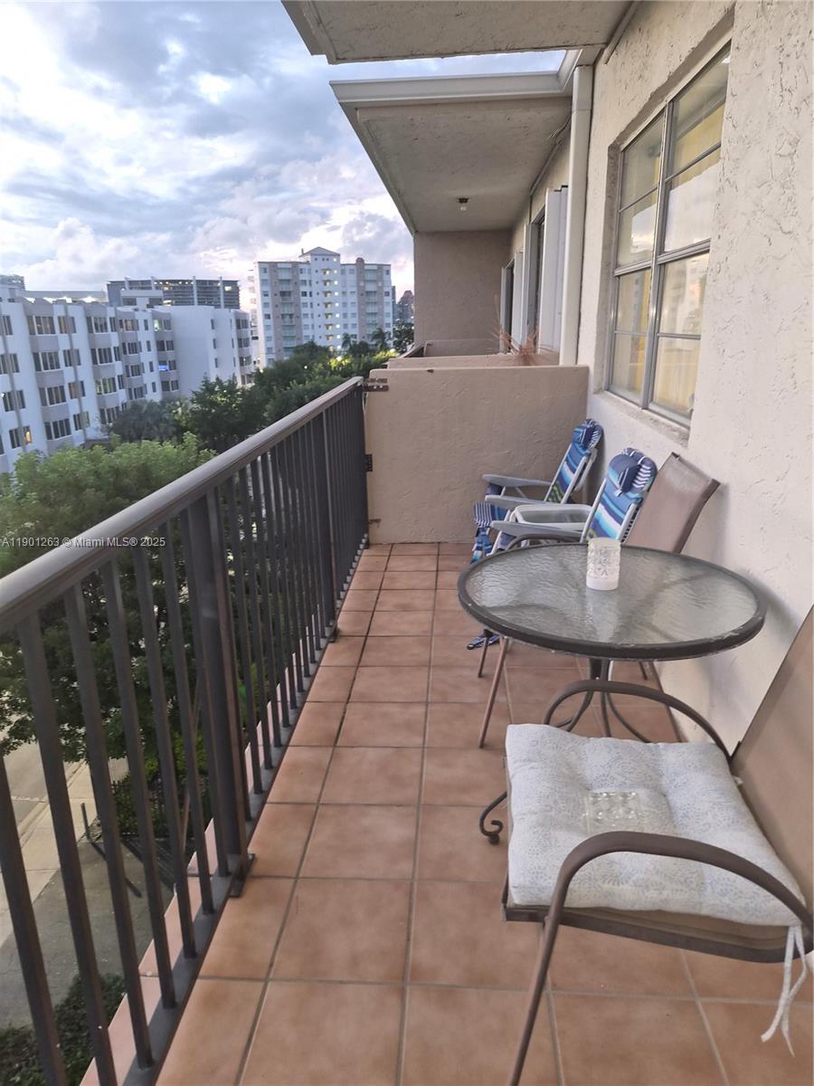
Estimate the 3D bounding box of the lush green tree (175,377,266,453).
[{"bbox_3d":[-20.244,-14.408,80.314,8.800,7.500,8.800,0,17,4],"label":"lush green tree"}]

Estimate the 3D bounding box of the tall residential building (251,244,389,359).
[{"bbox_3d":[-23.379,-63.449,198.037,37.173,33.263,12.000,-10,19,-26],"label":"tall residential building"}]

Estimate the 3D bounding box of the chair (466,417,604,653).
[{"bbox_3d":[0.723,-0.271,4.201,0.716,0.885,0.612,0,17,4],"label":"chair"}]

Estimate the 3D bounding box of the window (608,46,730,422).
[{"bbox_3d":[1.136,-1.250,3.241,0.090,1.281,1.815,0,17,4],"label":"window"}]

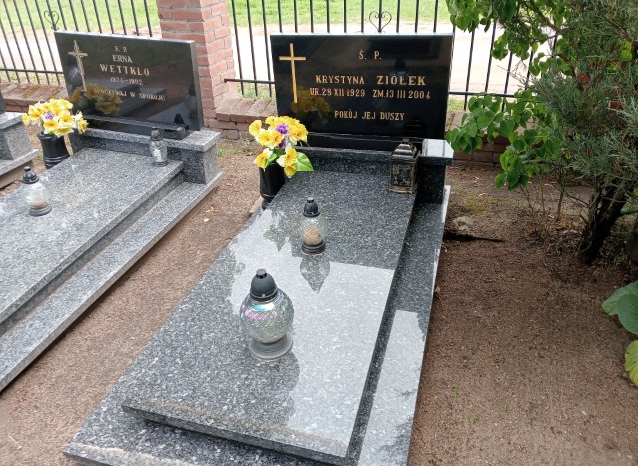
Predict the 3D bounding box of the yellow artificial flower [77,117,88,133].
[{"bbox_3d":[-1.347,-0.613,2.943,0.060,0.090,0.080,-3,27,29],"label":"yellow artificial flower"}]

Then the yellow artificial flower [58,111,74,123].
[{"bbox_3d":[-1.480,-0.677,3.027,0.094,0.076,0.070,-2,32,1],"label":"yellow artificial flower"}]

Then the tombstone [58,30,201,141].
[{"bbox_3d":[-1.149,-0.924,3.147,0.942,0.519,0.075,11,32,16],"label":"tombstone"}]

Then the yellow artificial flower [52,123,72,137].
[{"bbox_3d":[-1.507,-0.602,3.036,0.112,0.082,0.075,1,35,5],"label":"yellow artificial flower"}]

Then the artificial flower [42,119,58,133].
[{"bbox_3d":[-1.487,-0.590,2.860,0.090,0.085,0.060,-17,19,-24],"label":"artificial flower"}]

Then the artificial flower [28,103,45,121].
[{"bbox_3d":[-1.575,-0.672,2.879,0.090,0.090,0.060,-4,16,-3],"label":"artificial flower"}]

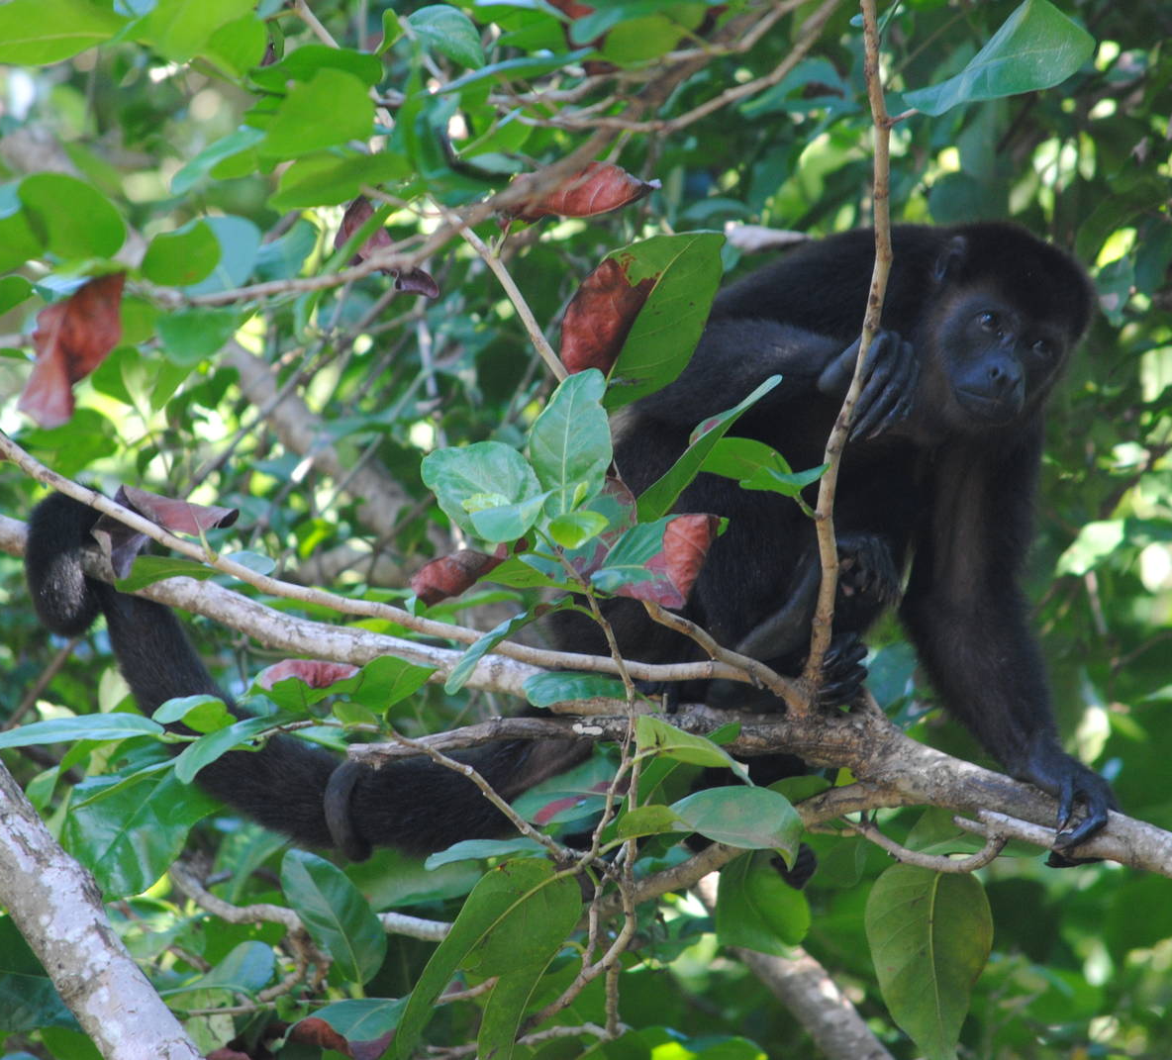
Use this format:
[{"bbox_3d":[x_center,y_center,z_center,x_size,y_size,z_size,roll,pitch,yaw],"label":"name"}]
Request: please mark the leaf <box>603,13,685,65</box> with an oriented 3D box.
[{"bbox_3d":[0.035,-0.294,9.500,0.052,0.012,0.042,-7,-47,-17],"label":"leaf"}]

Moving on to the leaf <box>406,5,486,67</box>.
[{"bbox_3d":[-0.087,-0.305,9.800,0.055,0.040,0.014,29,-43,12],"label":"leaf"}]

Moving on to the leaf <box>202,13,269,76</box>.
[{"bbox_3d":[-0.208,-0.287,9.400,0.038,0.042,0.012,13,21,8],"label":"leaf"}]

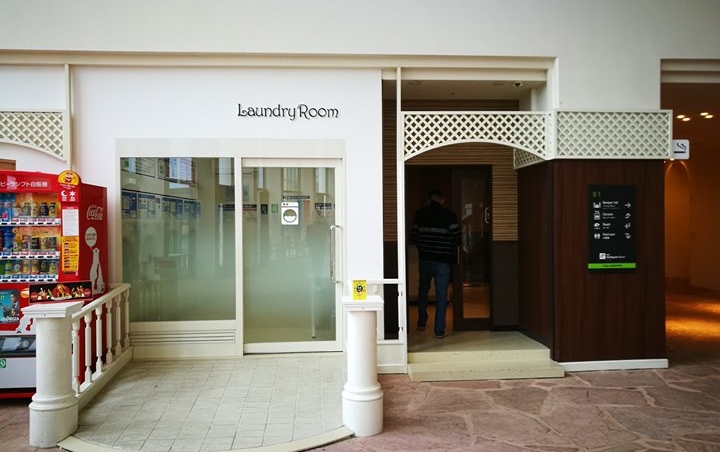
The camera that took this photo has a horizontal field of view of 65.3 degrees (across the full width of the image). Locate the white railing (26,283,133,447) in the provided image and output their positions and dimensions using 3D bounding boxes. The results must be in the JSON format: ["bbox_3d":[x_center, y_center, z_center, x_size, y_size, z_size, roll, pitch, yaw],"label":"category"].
[{"bbox_3d":[-2.203,1.017,4.546,0.300,0.950,1.508,-1,1,-5],"label":"white railing"}]

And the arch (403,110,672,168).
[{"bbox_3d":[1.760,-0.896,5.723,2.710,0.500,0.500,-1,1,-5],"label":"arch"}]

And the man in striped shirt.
[{"bbox_3d":[0.860,0.406,6.411,0.570,1.680,0.450,-1,1,-5],"label":"man in striped shirt"}]

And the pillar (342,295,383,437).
[{"bbox_3d":[0.011,1.001,4.069,0.285,0.945,0.285,-1,1,-5],"label":"pillar"}]

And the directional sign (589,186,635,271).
[{"bbox_3d":[2.526,0.030,5.625,0.504,0.868,0.040,-1,1,-5],"label":"directional sign"}]

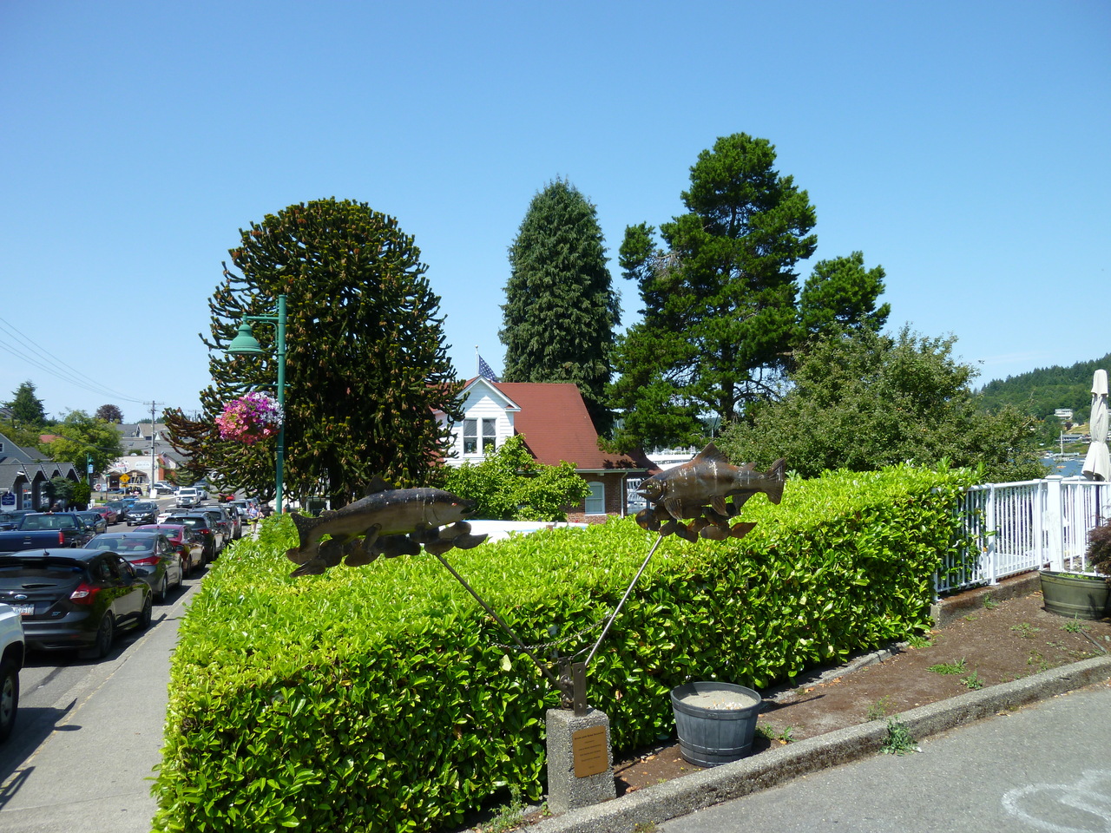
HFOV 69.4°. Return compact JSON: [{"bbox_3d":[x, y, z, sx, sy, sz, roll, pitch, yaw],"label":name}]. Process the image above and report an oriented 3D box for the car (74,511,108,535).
[{"bbox_3d":[-28.770,6.490,49.052,1.800,1.430,4.600,1,-5,-19],"label":"car"}]

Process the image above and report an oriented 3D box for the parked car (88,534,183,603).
[{"bbox_3d":[-9.718,3.451,18.407,1.800,1.440,4.570,1,-6,-18],"label":"parked car"}]

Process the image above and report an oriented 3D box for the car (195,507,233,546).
[{"bbox_3d":[-15.343,4.874,35.649,1.840,1.700,4.600,1,-4,-19],"label":"car"}]

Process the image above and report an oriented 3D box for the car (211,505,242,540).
[{"bbox_3d":[-17.038,5.390,41.046,1.840,1.720,4.600,1,-4,-19],"label":"car"}]

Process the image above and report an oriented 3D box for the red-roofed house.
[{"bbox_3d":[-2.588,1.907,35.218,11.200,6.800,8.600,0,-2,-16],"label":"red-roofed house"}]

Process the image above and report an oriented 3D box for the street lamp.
[{"bbox_3d":[-4.464,0.716,11.866,0.950,5.050,0.650,1,-2,-19],"label":"street lamp"}]

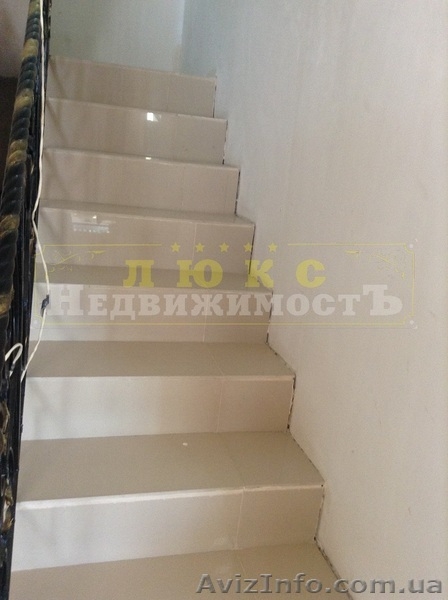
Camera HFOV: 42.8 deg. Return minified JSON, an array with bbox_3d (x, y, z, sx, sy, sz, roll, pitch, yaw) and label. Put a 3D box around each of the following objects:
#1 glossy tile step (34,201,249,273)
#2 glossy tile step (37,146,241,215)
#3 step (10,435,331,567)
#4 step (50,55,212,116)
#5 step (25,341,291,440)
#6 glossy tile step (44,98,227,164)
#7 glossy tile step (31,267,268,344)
[{"bbox_3d":[-0.313,-0.247,2.185,0.804,0.187,0.275,2,16,-16],"label":"glossy tile step"},{"bbox_3d":[-0.358,-0.500,2.351,0.789,0.180,0.273,2,17,-16],"label":"glossy tile step"},{"bbox_3d":[-0.160,0.515,1.552,0.789,0.180,0.273,2,17,-16],"label":"step"},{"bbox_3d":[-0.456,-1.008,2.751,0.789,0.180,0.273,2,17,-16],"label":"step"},{"bbox_3d":[-0.209,0.261,1.752,0.789,0.180,0.273,2,17,-16],"label":"step"},{"bbox_3d":[-0.407,-0.754,2.551,0.789,0.180,0.273,2,17,-16],"label":"glossy tile step"},{"bbox_3d":[-0.262,0.011,1.982,0.804,0.187,0.275,2,16,-16],"label":"glossy tile step"}]

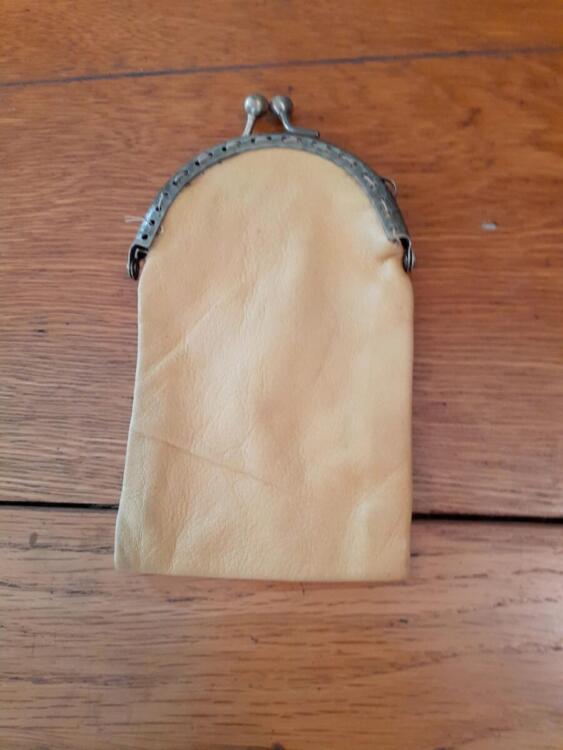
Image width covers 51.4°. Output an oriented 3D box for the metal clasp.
[{"bbox_3d":[-0.001,-0.086,0.195,0.025,0.011,0.015,1,81,4],"label":"metal clasp"}]

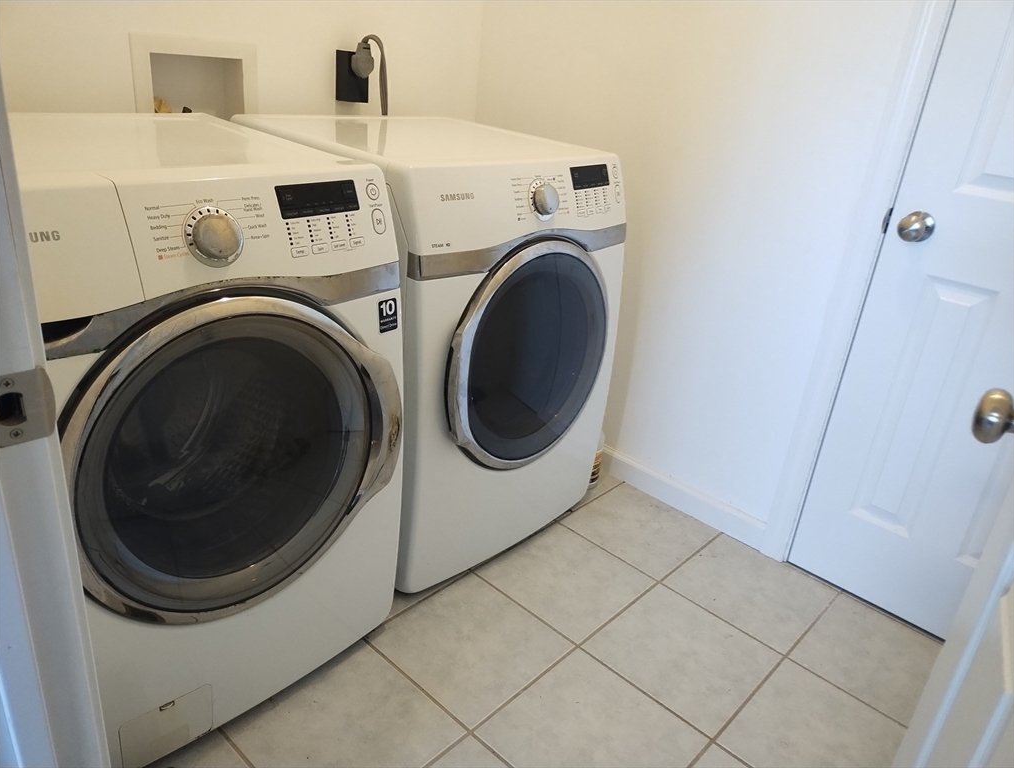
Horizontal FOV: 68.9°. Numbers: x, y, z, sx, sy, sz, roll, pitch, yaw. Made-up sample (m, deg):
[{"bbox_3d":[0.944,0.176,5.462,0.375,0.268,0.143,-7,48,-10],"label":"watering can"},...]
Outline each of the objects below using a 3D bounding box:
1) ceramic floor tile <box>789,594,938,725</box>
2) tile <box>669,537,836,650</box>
[{"bbox_3d":[0.856,0.633,1.673,0.327,0.010,0.327,25,30,36],"label":"ceramic floor tile"},{"bbox_3d":[0.614,0.519,1.869,0.327,0.010,0.327,25,30,36],"label":"tile"}]

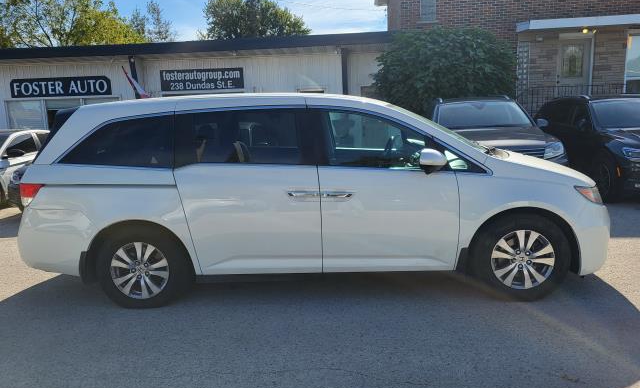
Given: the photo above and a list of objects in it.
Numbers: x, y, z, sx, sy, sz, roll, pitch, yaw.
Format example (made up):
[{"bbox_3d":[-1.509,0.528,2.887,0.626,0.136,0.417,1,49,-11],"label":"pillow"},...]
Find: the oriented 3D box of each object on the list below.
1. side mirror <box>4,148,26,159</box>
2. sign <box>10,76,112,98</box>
[{"bbox_3d":[-5.701,-0.758,9.000,0.200,0.170,0.270,-2,9,3],"label":"side mirror"},{"bbox_3d":[-7.609,-3.147,14.150,3.050,0.550,0.060,-2,12,3],"label":"sign"}]

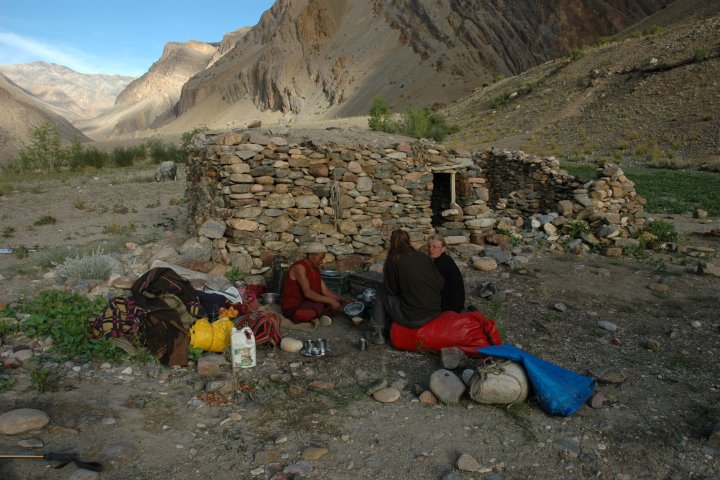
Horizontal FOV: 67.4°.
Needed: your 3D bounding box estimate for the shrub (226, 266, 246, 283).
[{"bbox_3d":[-1.452,0.406,6.350,0.240,0.180,0.210,-2,10,-13],"label":"shrub"}]

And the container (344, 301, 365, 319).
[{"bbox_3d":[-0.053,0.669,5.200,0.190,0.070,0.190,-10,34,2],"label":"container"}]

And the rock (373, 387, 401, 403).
[{"bbox_3d":[0.173,0.995,3.466,0.170,0.085,0.120,1,10,3],"label":"rock"}]

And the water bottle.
[{"bbox_3d":[-0.857,0.794,3.989,0.180,0.300,0.120,-3,10,-15],"label":"water bottle"}]

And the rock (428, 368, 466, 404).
[{"bbox_3d":[0.561,0.937,3.465,0.215,0.200,0.170,2,10,10],"label":"rock"}]

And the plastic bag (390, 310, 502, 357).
[{"bbox_3d":[0.750,0.773,4.662,0.940,0.270,0.440,0,10,3],"label":"plastic bag"}]

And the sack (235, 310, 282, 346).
[{"bbox_3d":[-0.872,0.760,4.762,0.400,0.260,0.320,-1,10,-6],"label":"sack"}]

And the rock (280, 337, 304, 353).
[{"bbox_3d":[-0.547,0.839,4.314,0.175,0.100,0.130,-1,10,-7],"label":"rock"}]

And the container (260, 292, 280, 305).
[{"bbox_3d":[-0.912,0.601,5.500,0.205,0.085,0.205,-2,10,-10],"label":"container"}]

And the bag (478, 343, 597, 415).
[{"bbox_3d":[1.200,0.924,3.735,0.380,0.220,0.800,-6,10,-34],"label":"bag"}]

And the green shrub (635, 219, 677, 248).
[{"bbox_3d":[5.074,-0.111,9.248,0.640,0.430,0.550,6,11,29],"label":"green shrub"}]

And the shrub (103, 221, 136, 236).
[{"bbox_3d":[-4.331,-0.189,9.724,0.620,0.260,0.500,-4,11,-24],"label":"shrub"}]

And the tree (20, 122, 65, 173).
[{"bbox_3d":[-22.413,-6.509,38.000,3.200,3.600,3.000,-6,11,-30],"label":"tree"}]

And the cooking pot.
[{"bbox_3d":[0.074,0.547,5.300,0.150,0.140,0.160,0,10,0],"label":"cooking pot"}]

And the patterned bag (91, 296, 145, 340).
[{"bbox_3d":[-2.124,0.721,4.903,0.460,0.290,0.330,-3,11,-19],"label":"patterned bag"}]

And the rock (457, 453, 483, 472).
[{"bbox_3d":[0.556,1.129,2.741,0.125,0.070,0.095,2,10,12],"label":"rock"}]

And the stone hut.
[{"bbox_3d":[0.718,-0.963,9.855,7.200,2.000,3.500,-3,10,-15],"label":"stone hut"}]

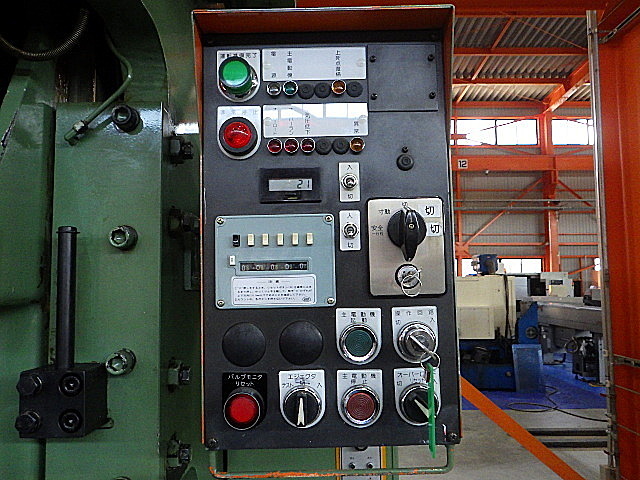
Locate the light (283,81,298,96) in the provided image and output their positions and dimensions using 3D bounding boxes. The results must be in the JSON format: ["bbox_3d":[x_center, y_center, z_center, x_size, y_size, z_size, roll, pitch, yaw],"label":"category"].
[{"bbox_3d":[-0.030,-0.152,0.520,0.015,0.015,0.014,-1,-5,0],"label":"light"}]

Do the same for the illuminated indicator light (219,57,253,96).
[{"bbox_3d":[-0.081,-0.160,0.501,0.035,0.036,0.024,-1,-5,0],"label":"illuminated indicator light"}]

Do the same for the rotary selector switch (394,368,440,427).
[{"bbox_3d":[0.091,0.147,0.473,0.043,0.055,0.028,-1,-5,0],"label":"rotary selector switch"}]

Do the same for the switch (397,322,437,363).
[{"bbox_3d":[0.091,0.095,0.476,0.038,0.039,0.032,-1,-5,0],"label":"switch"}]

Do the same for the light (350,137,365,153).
[{"bbox_3d":[0.037,-0.095,0.515,0.015,0.015,0.014,-1,-5,0],"label":"light"}]

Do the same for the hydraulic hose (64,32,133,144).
[{"bbox_3d":[-0.290,-0.207,0.690,0.085,0.170,0.090,-1,-4,1],"label":"hydraulic hose"}]

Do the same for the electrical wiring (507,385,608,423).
[{"bbox_3d":[2.570,1.850,5.930,1.000,0.030,1.600,-1,-5,0],"label":"electrical wiring"}]

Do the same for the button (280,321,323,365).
[{"bbox_3d":[-0.018,0.097,0.486,0.042,0.042,0.013,-1,-5,0],"label":"button"}]

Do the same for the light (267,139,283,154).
[{"bbox_3d":[-0.044,-0.091,0.502,0.014,0.014,0.012,-1,-5,0],"label":"light"}]

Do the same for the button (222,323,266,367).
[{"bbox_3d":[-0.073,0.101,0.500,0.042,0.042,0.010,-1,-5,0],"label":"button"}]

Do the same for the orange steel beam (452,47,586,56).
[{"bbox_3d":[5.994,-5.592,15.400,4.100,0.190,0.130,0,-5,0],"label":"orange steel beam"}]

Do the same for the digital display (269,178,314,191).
[{"bbox_3d":[-0.029,-0.054,0.501,0.042,0.011,0.005,-1,-5,0],"label":"digital display"}]

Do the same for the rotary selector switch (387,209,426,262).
[{"bbox_3d":[0.085,-0.004,0.500,0.037,0.049,0.028,-1,-5,0],"label":"rotary selector switch"}]

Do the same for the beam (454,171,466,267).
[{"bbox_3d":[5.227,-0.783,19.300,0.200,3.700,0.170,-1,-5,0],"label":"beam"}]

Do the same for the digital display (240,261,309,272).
[{"bbox_3d":[-0.044,0.025,0.494,0.065,0.011,0.005,-1,-5,0],"label":"digital display"}]

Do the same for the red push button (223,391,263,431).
[{"bbox_3d":[-0.072,0.161,0.489,0.035,0.035,0.020,-1,-5,0],"label":"red push button"}]

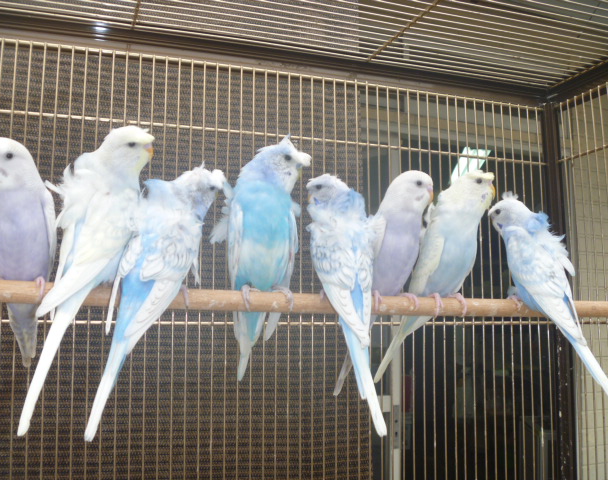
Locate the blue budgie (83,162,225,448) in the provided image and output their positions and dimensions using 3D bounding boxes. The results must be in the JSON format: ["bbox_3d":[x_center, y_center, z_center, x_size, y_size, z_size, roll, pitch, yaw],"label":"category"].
[{"bbox_3d":[-0.089,0.033,0.399,0.056,0.167,0.112,-4,-8,29],"label":"blue budgie"}]

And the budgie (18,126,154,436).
[{"bbox_3d":[-0.124,0.019,0.380,0.055,0.181,0.088,-5,-9,35],"label":"budgie"}]

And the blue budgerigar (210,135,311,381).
[{"bbox_3d":[-0.028,0.021,0.432,0.060,0.160,0.117,3,-7,-21],"label":"blue budgerigar"}]

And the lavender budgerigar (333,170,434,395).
[{"bbox_3d":[0.056,0.036,0.467,0.049,0.163,0.112,5,-9,-36],"label":"lavender budgerigar"}]

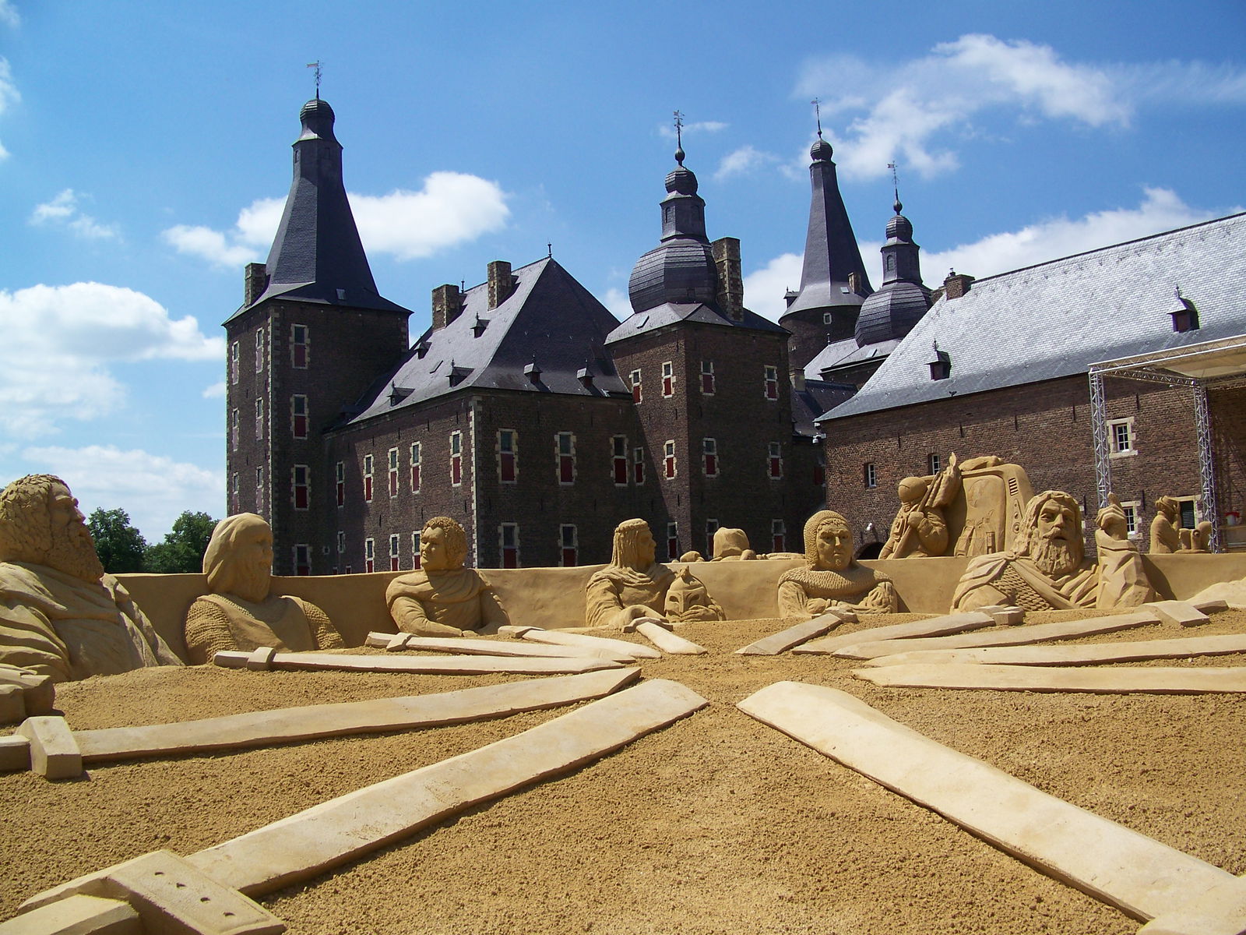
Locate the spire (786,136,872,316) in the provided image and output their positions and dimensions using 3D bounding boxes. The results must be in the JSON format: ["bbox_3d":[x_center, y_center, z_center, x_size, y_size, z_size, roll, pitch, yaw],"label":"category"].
[{"bbox_3d":[15.298,-18.199,98.012,7.297,14.045,7.297,-2,-6,0],"label":"spire"}]

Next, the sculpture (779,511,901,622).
[{"bbox_3d":[1.632,0.762,9.900,0.900,0.880,0.620,-3,-6,7],"label":"sculpture"}]

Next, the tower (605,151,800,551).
[{"bbox_3d":[4.015,-4.321,69.626,7.000,26.200,7.000,2,-7,-35],"label":"tower"}]

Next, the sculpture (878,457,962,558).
[{"bbox_3d":[3.876,0.568,17.000,0.750,1.360,0.850,4,-8,-43],"label":"sculpture"}]

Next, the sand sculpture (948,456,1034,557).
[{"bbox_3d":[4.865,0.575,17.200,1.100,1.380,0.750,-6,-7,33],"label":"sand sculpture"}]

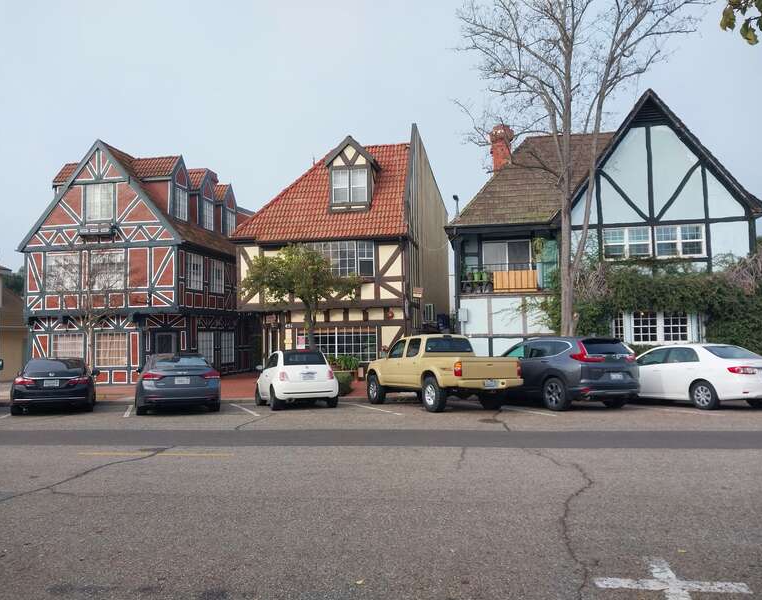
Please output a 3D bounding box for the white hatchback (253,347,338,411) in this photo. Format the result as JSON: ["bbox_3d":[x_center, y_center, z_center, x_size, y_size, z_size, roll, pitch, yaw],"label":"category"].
[{"bbox_3d":[-2.349,2.117,16.316,1.630,1.510,3.550,1,-6,-21],"label":"white hatchback"}]

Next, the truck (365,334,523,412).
[{"bbox_3d":[1.336,1.830,15.483,1.780,1.790,5.150,2,-6,-27],"label":"truck"}]

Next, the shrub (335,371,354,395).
[{"bbox_3d":[-1.197,2.499,17.986,0.780,0.740,0.750,-1,-3,9],"label":"shrub"}]

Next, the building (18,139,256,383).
[{"bbox_3d":[-10.084,-1.208,27.437,6.939,9.479,9.000,-1,-3,9],"label":"building"}]

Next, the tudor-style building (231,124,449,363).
[{"bbox_3d":[-1.233,-1.809,28.729,7.221,10.441,12.000,-2,-3,10],"label":"tudor-style building"}]

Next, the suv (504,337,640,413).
[{"bbox_3d":[4.286,1.812,15.257,1.855,1.685,4.590,1,-6,-23],"label":"suv"}]

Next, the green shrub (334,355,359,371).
[{"bbox_3d":[-1.263,2.289,22.005,0.980,0.620,0.750,-1,-3,9],"label":"green shrub"}]

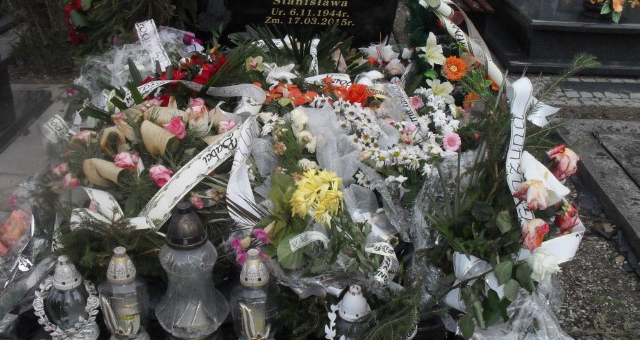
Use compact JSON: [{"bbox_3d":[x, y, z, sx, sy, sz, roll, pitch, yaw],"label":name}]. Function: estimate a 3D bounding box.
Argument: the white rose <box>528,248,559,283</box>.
[{"bbox_3d":[0.555,0.236,1.600,0.077,0.072,0.070,3,25,2],"label":"white rose"}]

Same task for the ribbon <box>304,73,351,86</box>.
[{"bbox_3d":[0.027,-0.329,2.350,0.165,0.040,0.060,0,21,0],"label":"ribbon"}]

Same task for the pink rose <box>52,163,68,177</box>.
[{"bbox_3d":[-0.794,-0.002,1.980,0.044,0.038,0.042,4,21,11],"label":"pink rose"}]

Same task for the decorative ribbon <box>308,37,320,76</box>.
[{"bbox_3d":[-0.020,-0.412,2.350,0.045,0.145,0.040,1,24,0],"label":"decorative ribbon"}]

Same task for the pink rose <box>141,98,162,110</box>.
[{"bbox_3d":[-0.560,-0.218,2.150,0.070,0.045,0.058,-5,26,-14],"label":"pink rose"}]

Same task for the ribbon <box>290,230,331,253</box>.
[{"bbox_3d":[-0.026,0.180,1.630,0.107,0.050,0.050,1,25,-1],"label":"ribbon"}]

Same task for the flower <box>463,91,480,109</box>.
[{"bbox_3d":[0.510,-0.237,2.180,0.063,0.062,0.035,1,-6,0],"label":"flower"}]

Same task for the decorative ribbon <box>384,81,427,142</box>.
[{"bbox_3d":[0.280,-0.192,2.120,0.130,0.160,0.100,0,21,0],"label":"decorative ribbon"}]

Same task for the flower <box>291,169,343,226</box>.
[{"bbox_3d":[-0.006,0.070,1.640,0.135,0.125,0.120,0,21,0],"label":"flower"}]

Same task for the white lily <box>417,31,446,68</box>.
[{"bbox_3d":[0.383,-0.413,2.220,0.100,0.110,0.065,3,-1,5],"label":"white lily"}]

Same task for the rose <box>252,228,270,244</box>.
[{"bbox_3d":[-0.150,0.171,1.660,0.046,0.042,0.042,8,26,13],"label":"rose"}]

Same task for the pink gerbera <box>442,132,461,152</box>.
[{"bbox_3d":[0.390,-0.082,1.920,0.055,0.056,0.028,4,-1,7],"label":"pink gerbera"}]

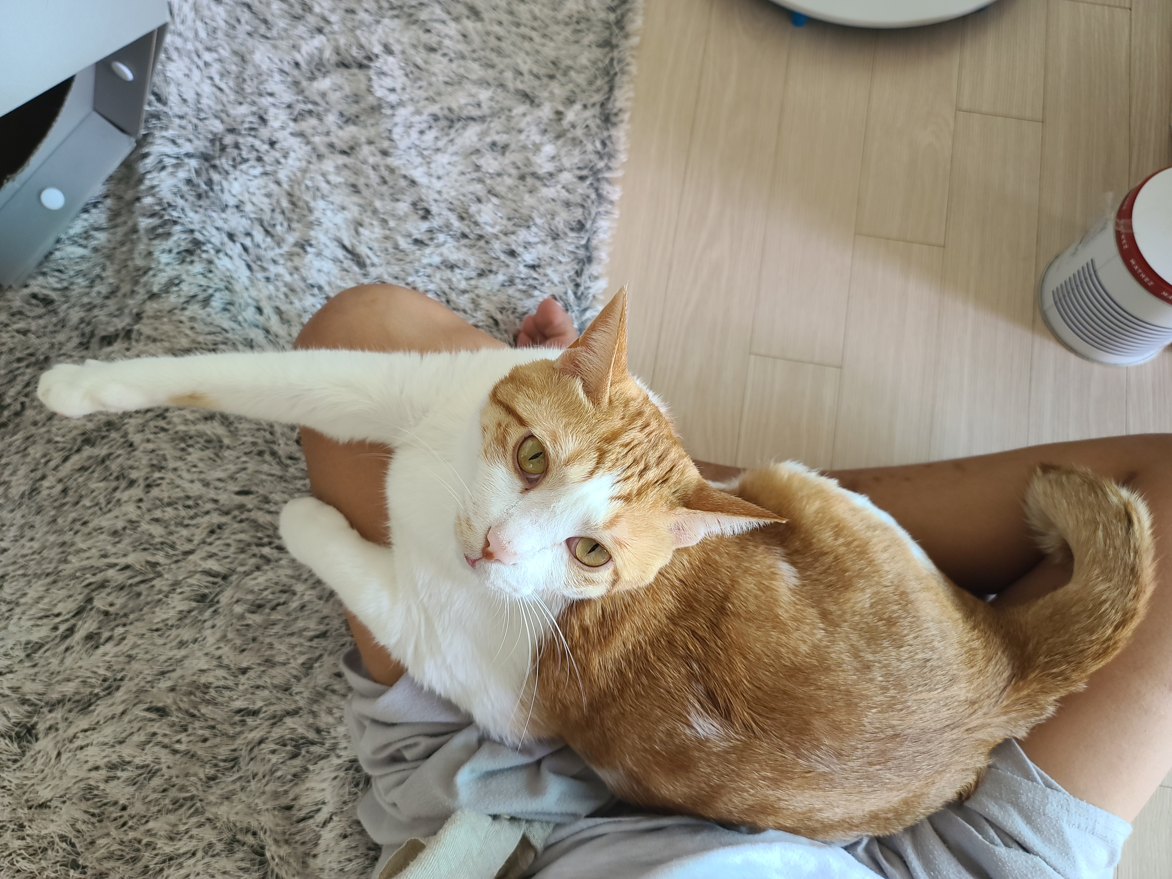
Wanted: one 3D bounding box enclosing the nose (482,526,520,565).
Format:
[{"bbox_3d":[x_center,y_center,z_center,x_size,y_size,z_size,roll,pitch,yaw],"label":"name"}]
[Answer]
[{"bbox_3d":[-0.036,0.045,0.360,0.011,0.009,0.018,-33,87,18],"label":"nose"}]

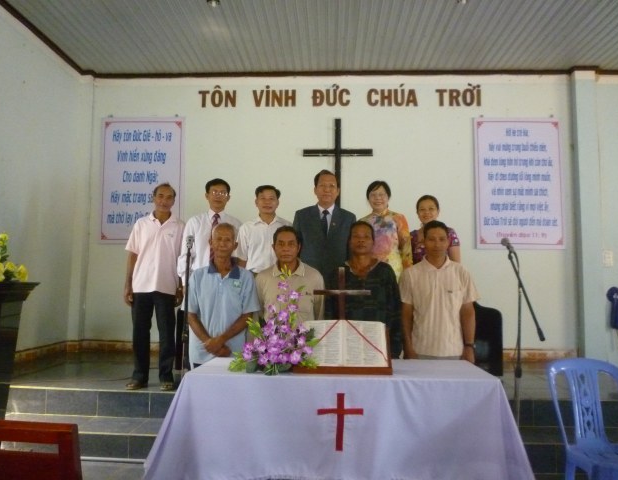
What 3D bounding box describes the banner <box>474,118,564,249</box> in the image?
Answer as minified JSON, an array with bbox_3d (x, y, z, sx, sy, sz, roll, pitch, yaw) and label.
[{"bbox_3d":[2.422,-0.658,6.190,0.986,1.528,0.030,0,-5,3],"label":"banner"}]

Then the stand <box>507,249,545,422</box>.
[{"bbox_3d":[1.220,0.737,3.069,0.380,1.427,0.380,-2,-6,22],"label":"stand"}]

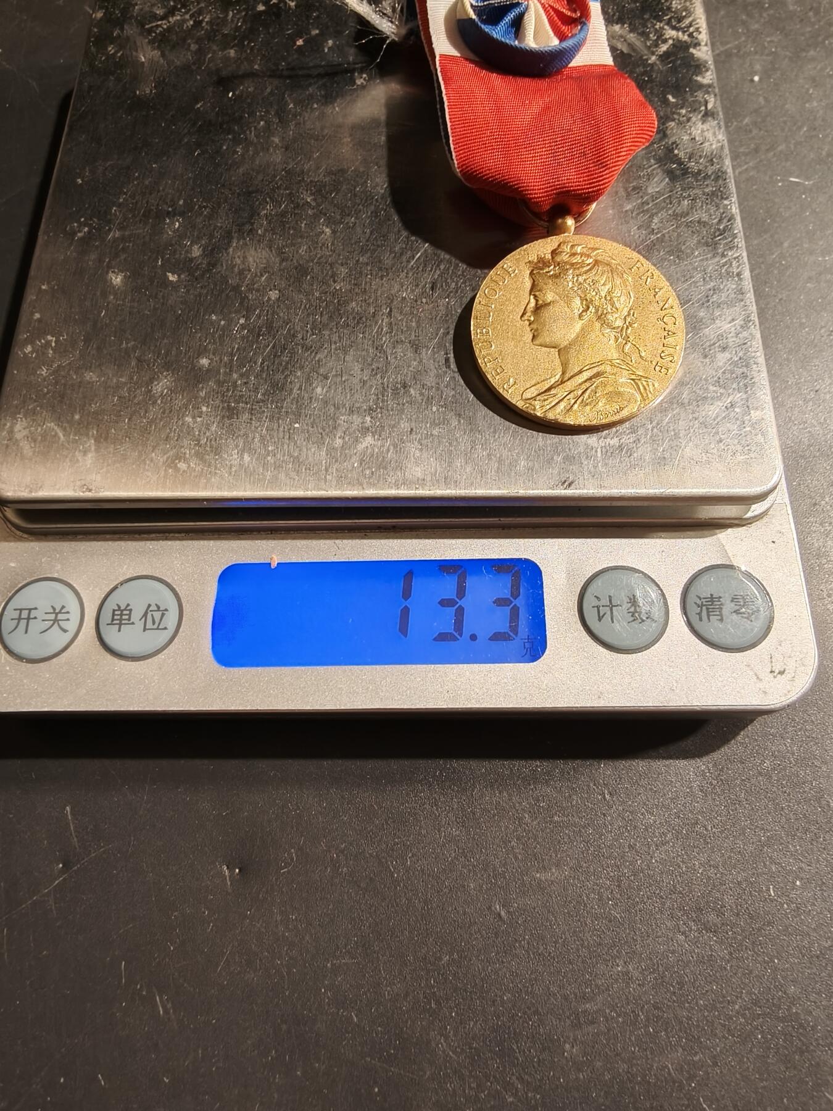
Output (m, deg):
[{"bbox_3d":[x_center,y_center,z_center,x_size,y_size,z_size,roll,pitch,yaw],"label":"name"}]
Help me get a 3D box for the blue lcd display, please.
[{"bbox_3d":[-0.005,0.008,0.094,0.042,0.003,0.014,-1,71,3],"label":"blue lcd display"}]

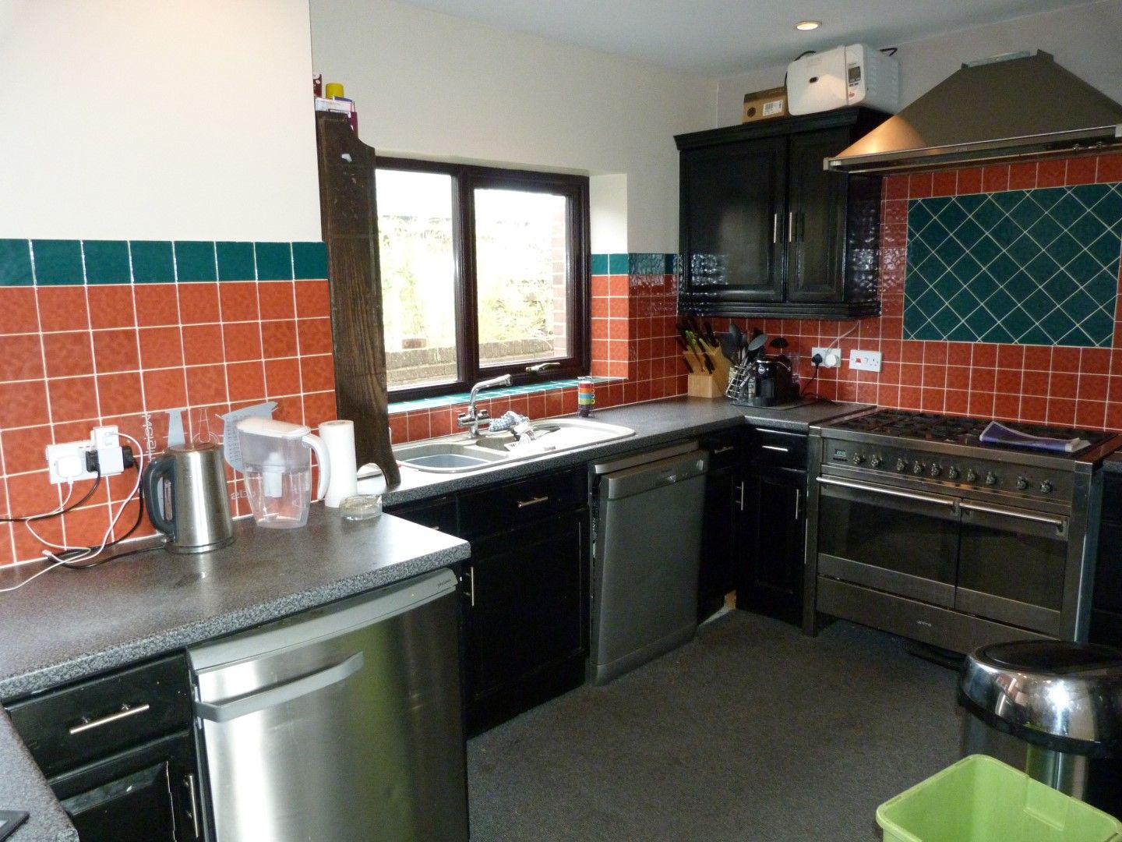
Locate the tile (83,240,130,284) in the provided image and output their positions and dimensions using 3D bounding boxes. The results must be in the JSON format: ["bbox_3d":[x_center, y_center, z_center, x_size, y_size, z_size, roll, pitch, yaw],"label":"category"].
[{"bbox_3d":[-1.039,-0.362,1.857,0.098,0.098,0.008,-11,14,-44],"label":"tile"}]

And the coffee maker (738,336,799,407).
[{"bbox_3d":[1.028,-0.204,3.855,0.145,0.230,0.320,5,12,33],"label":"coffee maker"}]

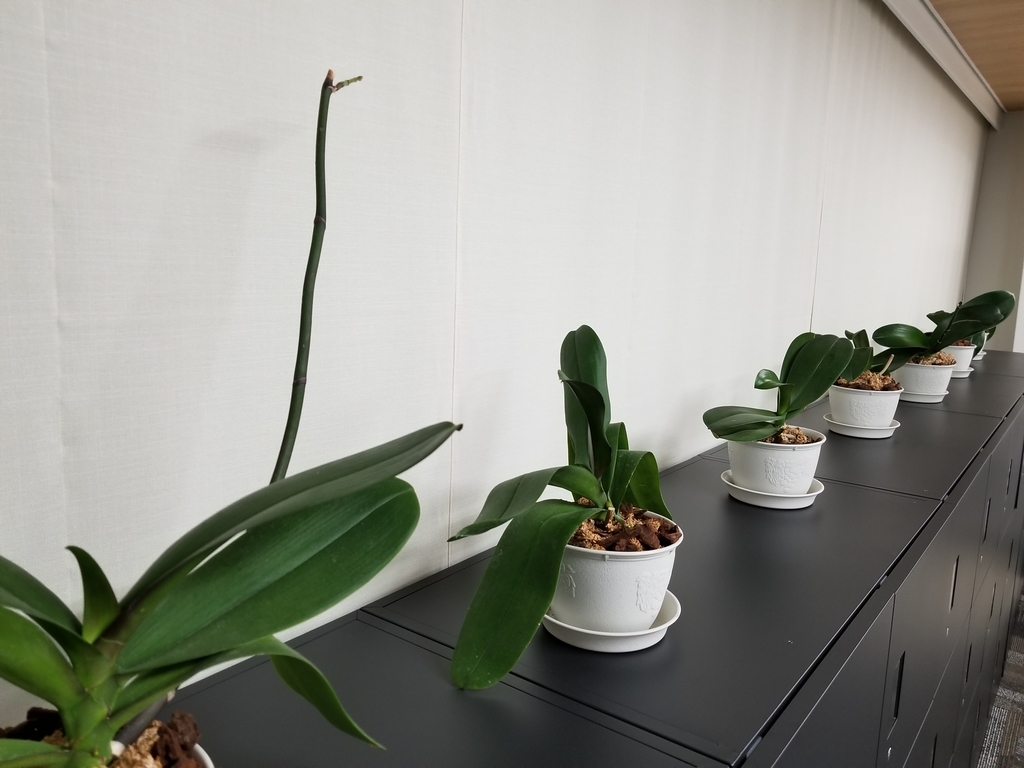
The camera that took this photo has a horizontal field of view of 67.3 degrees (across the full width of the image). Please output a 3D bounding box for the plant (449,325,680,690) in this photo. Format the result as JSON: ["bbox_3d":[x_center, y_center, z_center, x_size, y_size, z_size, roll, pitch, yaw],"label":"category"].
[{"bbox_3d":[0.071,0.107,0.815,0.284,0.328,0.196,-2,9,-14],"label":"plant"}]

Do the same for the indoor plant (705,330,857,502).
[{"bbox_3d":[0.445,0.054,1.306,0.237,0.280,0.184,4,10,19],"label":"indoor plant"}]

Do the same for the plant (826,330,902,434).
[{"bbox_3d":[0.825,-0.007,1.817,0.182,0.240,0.184,5,10,25],"label":"plant"}]

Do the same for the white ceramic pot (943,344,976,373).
[{"bbox_3d":[1.564,-0.086,2.752,0.162,0.106,0.162,6,11,29],"label":"white ceramic pot"}]

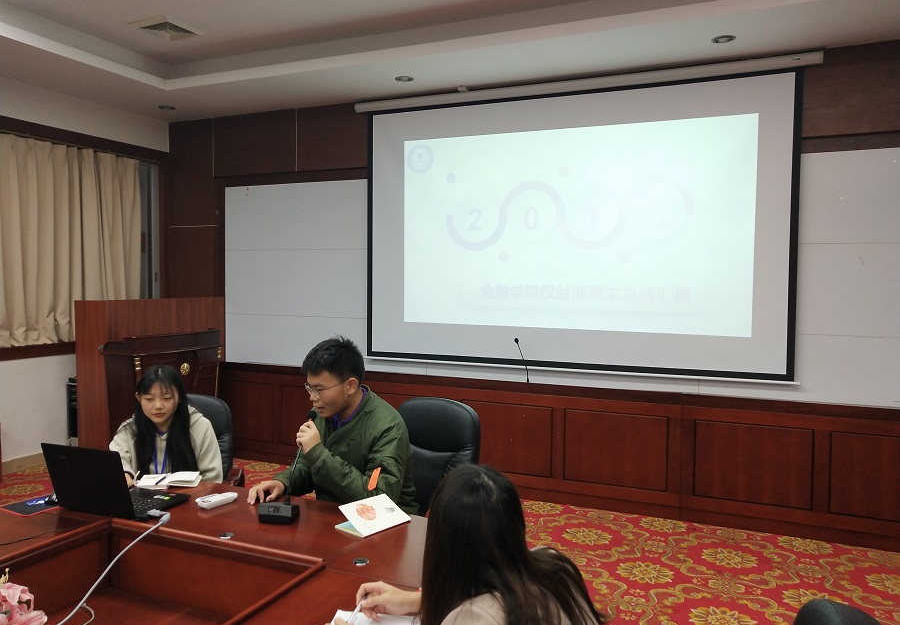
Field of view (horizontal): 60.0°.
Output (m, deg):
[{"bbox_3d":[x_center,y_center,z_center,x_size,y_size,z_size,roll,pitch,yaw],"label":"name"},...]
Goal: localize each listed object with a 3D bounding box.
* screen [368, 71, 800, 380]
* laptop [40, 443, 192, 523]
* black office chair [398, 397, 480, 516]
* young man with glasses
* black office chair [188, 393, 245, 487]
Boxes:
[{"bbox_3d":[0.735,-0.566,5.417,3.071,1.903,0.040,2,1,26],"label":"screen"},{"bbox_3d":[-1.077,0.525,2.530,0.333,0.228,0.317,1,1,18],"label":"laptop"},{"bbox_3d":[-0.217,0.881,3.132,0.580,1.030,0.640,2,2,36],"label":"black office chair"},{"bbox_3d":[-0.375,0.741,2.790,0.560,1.320,0.780,2,2,45],"label":"young man with glasses"},{"bbox_3d":[-1.290,0.925,3.690,0.610,1.040,0.650,1,2,-2],"label":"black office chair"}]

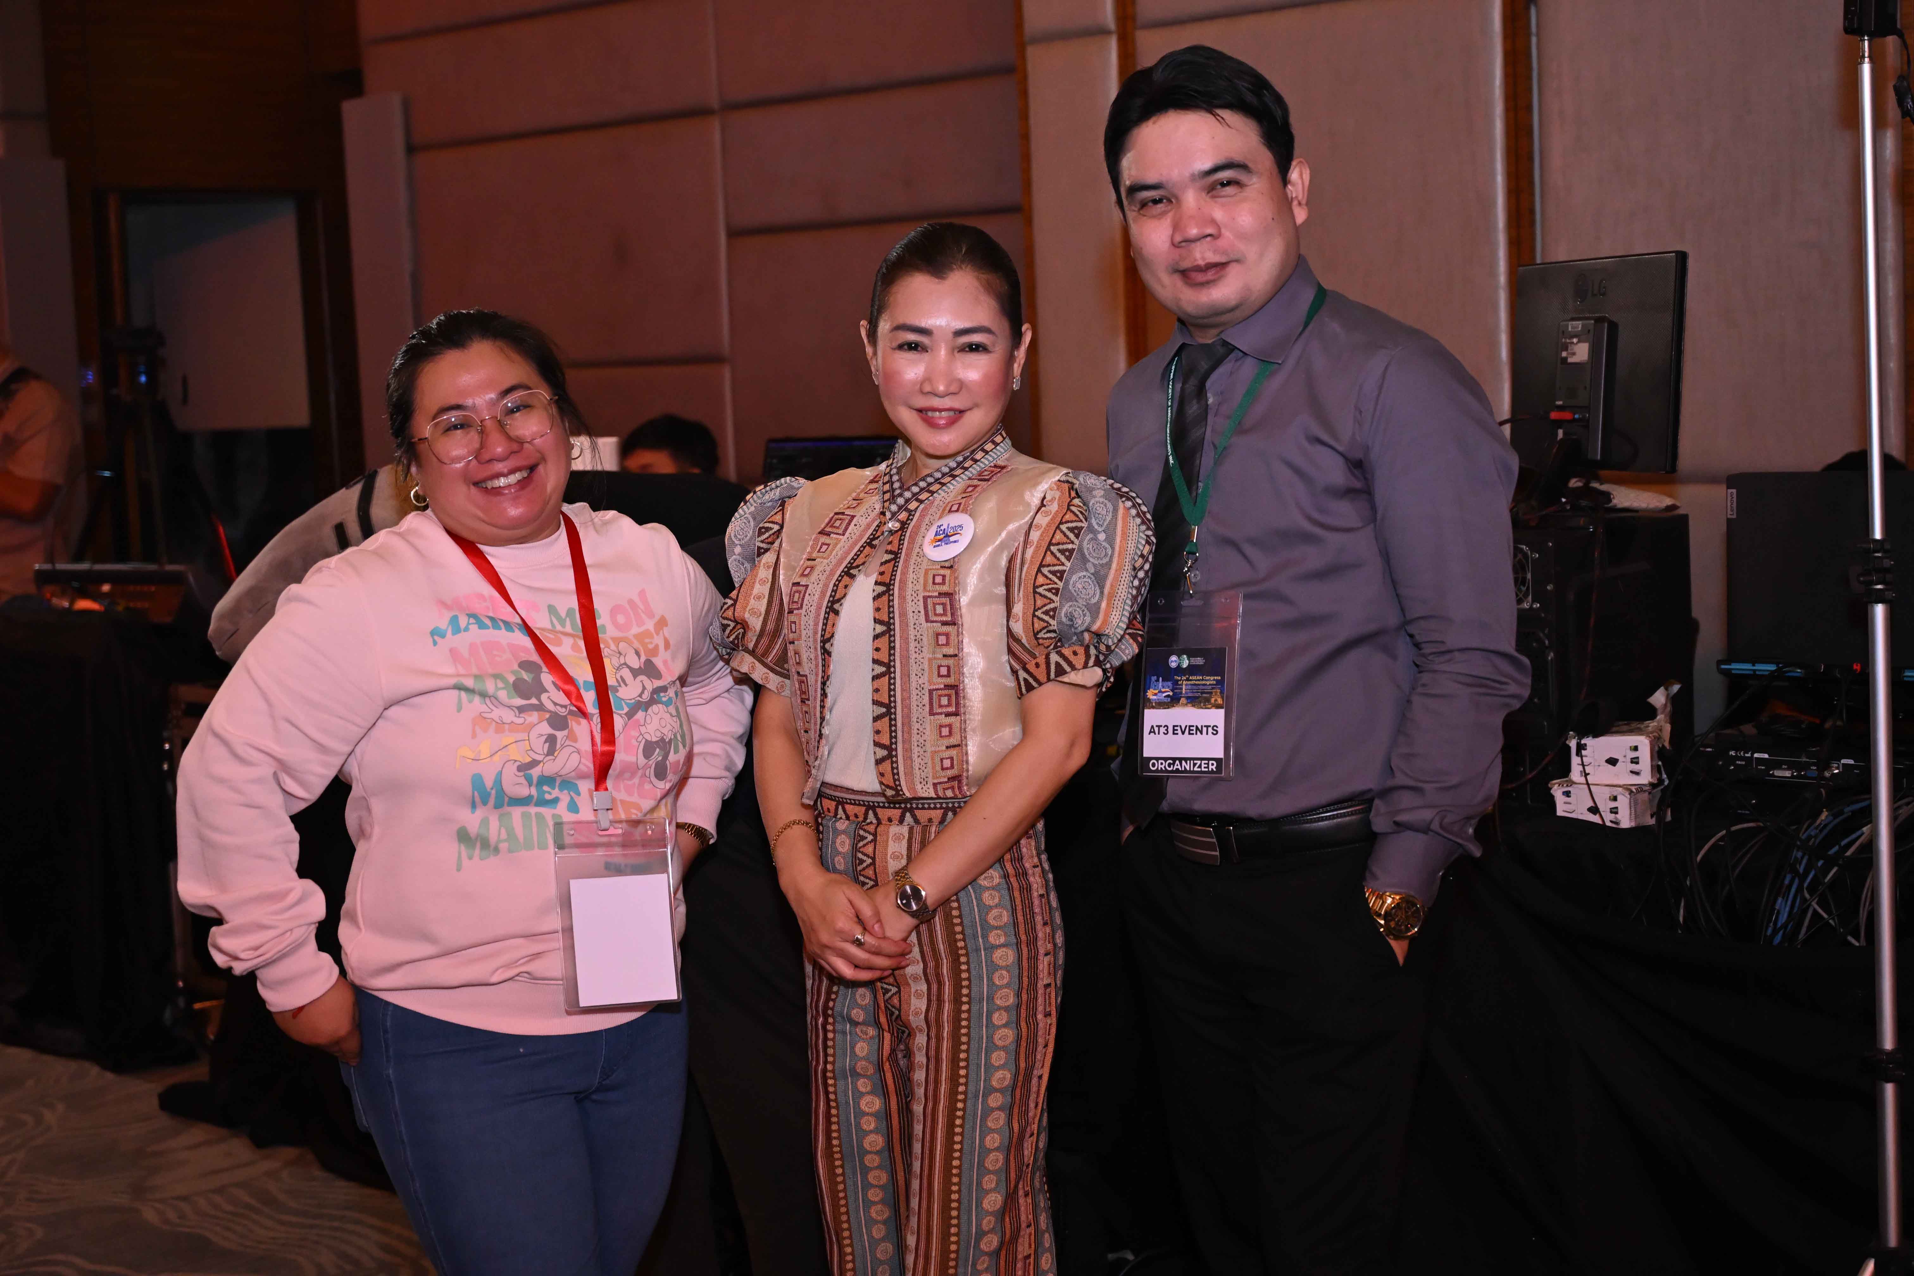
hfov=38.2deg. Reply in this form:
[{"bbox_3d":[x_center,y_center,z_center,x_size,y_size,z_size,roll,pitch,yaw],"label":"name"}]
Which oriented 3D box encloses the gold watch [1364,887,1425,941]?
[{"bbox_3d":[0.401,0.251,2.520,0.062,0.044,0.056,21,-12,-14],"label":"gold watch"}]

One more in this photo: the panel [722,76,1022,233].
[{"bbox_3d":[-0.194,-1.109,6.399,0.926,0.302,0.050,3,8,41],"label":"panel"}]

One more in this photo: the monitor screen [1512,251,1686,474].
[{"bbox_3d":[0.851,-0.371,3.750,0.055,0.285,0.465,0,5,-14],"label":"monitor screen"}]

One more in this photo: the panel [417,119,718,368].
[{"bbox_3d":[-1.013,-0.999,7.132,1.254,0.596,0.050,3,8,41],"label":"panel"}]

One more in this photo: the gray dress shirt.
[{"bbox_3d":[0.329,-0.051,2.560,0.450,0.600,0.280,0,7,26],"label":"gray dress shirt"}]

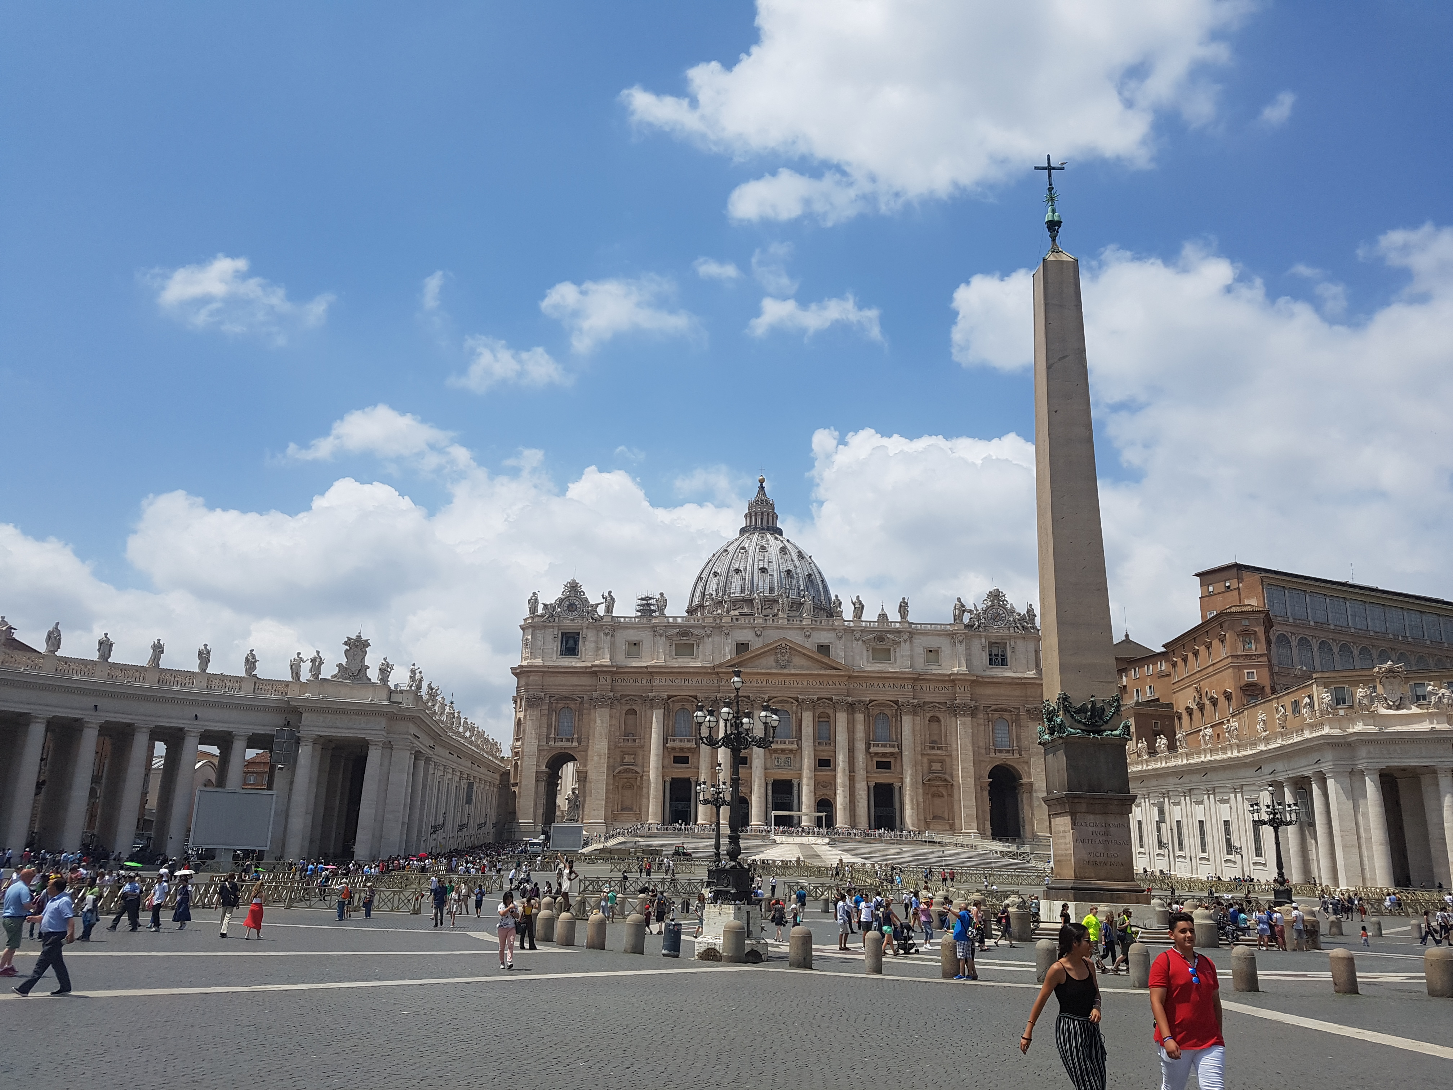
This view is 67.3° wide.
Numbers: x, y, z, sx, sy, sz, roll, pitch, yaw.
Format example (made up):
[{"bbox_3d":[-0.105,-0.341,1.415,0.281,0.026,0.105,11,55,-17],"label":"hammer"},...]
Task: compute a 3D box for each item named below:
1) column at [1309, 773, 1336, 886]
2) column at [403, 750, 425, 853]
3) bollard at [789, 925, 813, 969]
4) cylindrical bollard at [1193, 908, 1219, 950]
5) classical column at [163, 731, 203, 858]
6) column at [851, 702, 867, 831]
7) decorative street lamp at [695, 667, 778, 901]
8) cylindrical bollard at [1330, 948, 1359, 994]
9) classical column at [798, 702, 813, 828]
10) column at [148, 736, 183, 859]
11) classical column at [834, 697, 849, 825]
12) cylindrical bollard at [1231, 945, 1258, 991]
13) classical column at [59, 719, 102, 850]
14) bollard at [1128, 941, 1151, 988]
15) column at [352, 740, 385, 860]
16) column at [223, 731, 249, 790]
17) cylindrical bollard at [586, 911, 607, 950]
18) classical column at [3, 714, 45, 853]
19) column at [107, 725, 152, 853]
[{"bbox_3d":[65.182,31.021,118.835,1.750,12.167,1.750,-7,-17,27],"label":"column"},{"bbox_3d":[-37.207,31.013,130.289,1.750,12.675,1.750,2,-16,-1],"label":"column"},{"bbox_3d":[1.888,10.200,27.665,0.600,1.009,0.600,0,-16,4],"label":"bollard"},{"bbox_3d":[19.180,15.329,43.709,1.070,1.482,1.070,1,-16,0],"label":"cylindrical bollard"},{"bbox_3d":[-50.270,23.228,101.420,1.750,12.167,1.750,9,-17,-24],"label":"classical column"},{"bbox_3d":[29.497,48.288,239.059,3.300,28.300,3.300,2,-15,-1],"label":"column"},{"bbox_3d":[0.225,6.465,29.784,2.200,6.265,2.200,1,-16,0],"label":"decorative street lamp"},{"bbox_3d":[14.522,9.999,25.642,0.570,0.973,0.570,-7,-18,27],"label":"cylindrical bollard"},{"bbox_3d":[17.979,47.038,237.958,3.200,28.040,3.200,2,-16,-1],"label":"classical column"},{"bbox_3d":[-61.155,27.785,119.811,2.000,12.830,2.000,1,-16,0],"label":"column"},{"bbox_3d":[25.523,47.099,237.941,3.200,27.914,3.200,2,-16,-1],"label":"classical column"},{"bbox_3d":[12.040,9.835,25.356,0.560,0.977,0.560,-6,-18,23],"label":"cylindrical bollard"},{"bbox_3d":[-63.218,23.723,107.336,2.000,13.003,2.000,1,-16,0],"label":"classical column"},{"bbox_3d":[9.780,9.957,25.878,0.470,1.010,0.470,-4,-16,19],"label":"bollard"},{"bbox_3d":[-35.645,25.617,108.727,1.750,12.167,1.750,6,-16,-17],"label":"column"},{"bbox_3d":[-50.372,25.520,111.103,1.800,12.800,1.800,12,-19,-31],"label":"column"},{"bbox_3d":[-3.986,11.888,33.583,0.580,1.035,0.580,3,-16,-6],"label":"cylindrical bollard"},{"bbox_3d":[-64.012,22.044,99.816,1.850,12.800,1.850,12,-19,-31],"label":"classical column"},{"bbox_3d":[-53.798,22.489,99.068,1.750,12.167,1.750,9,-17,-27],"label":"column"}]

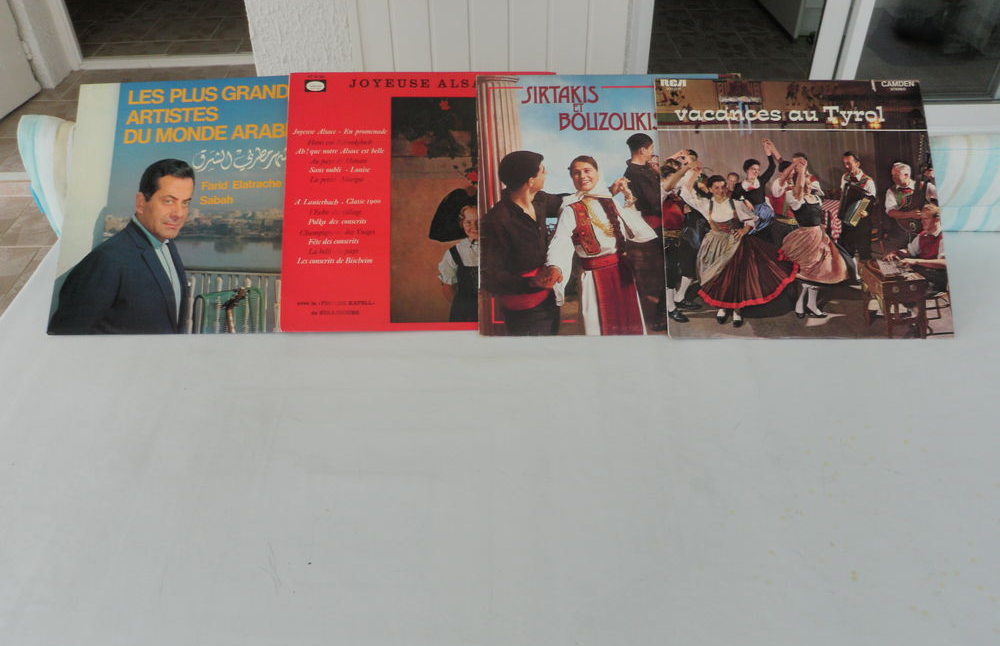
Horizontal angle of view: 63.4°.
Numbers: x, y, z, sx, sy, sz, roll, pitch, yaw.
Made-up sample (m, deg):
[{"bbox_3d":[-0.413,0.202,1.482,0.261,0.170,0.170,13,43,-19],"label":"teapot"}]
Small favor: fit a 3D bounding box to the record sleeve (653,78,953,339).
[{"bbox_3d":[0.340,-0.134,0.917,0.313,0.005,0.313,0,76,-1],"label":"record sleeve"}]

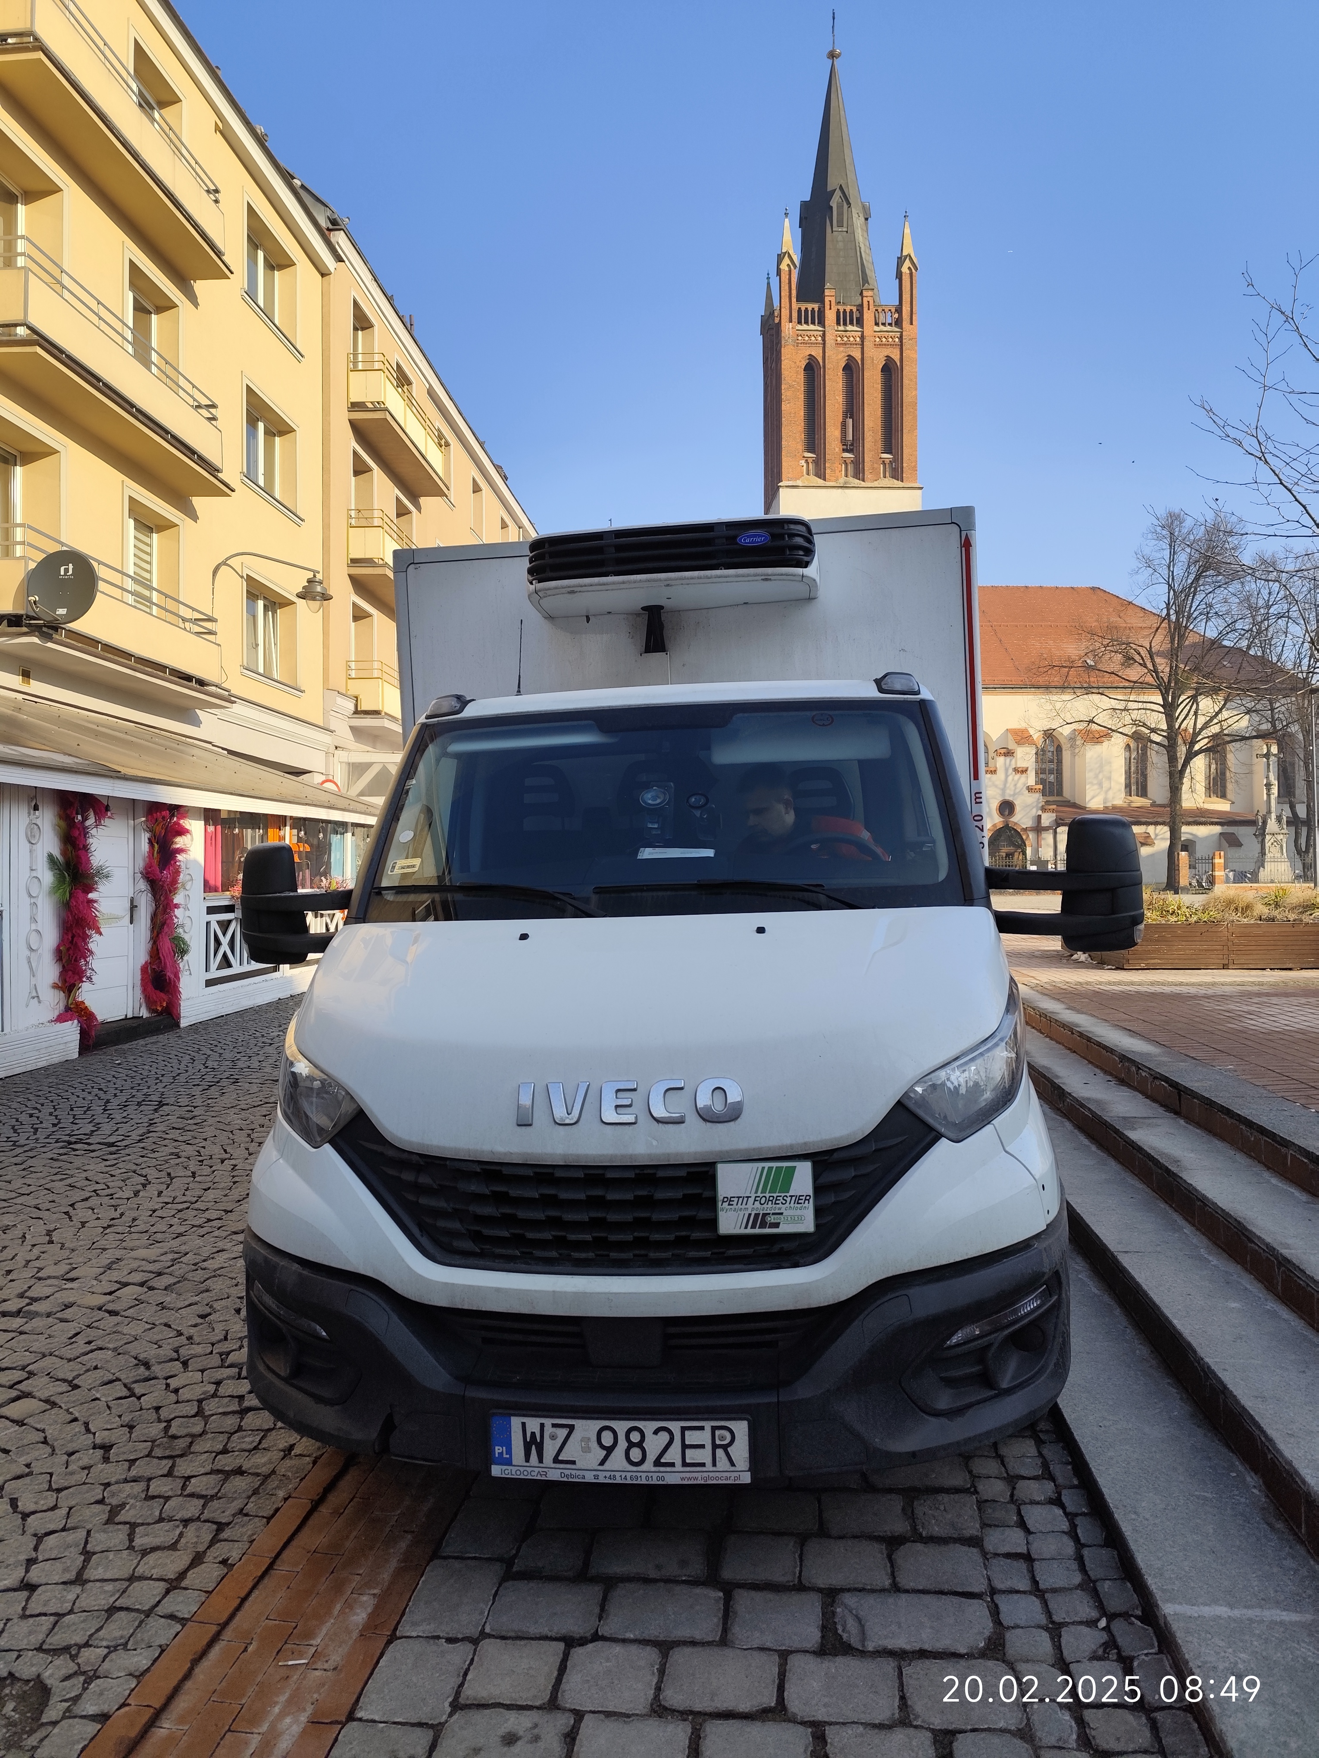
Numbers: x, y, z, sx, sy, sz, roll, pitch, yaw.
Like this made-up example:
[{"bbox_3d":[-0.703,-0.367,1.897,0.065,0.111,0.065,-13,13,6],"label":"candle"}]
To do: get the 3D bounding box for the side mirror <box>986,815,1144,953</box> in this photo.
[{"bbox_3d":[1.182,0.017,3.449,0.450,0.400,0.200,-2,1,7],"label":"side mirror"}]

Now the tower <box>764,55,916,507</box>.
[{"bbox_3d":[12.700,-30.200,85.000,10.200,60.500,10.200,0,0,-1],"label":"tower"}]

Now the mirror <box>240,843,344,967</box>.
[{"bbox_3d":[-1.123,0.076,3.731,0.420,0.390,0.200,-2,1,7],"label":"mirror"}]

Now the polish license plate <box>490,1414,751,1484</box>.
[{"bbox_3d":[-0.077,1.150,2.367,0.527,0.128,0.020,-2,1,7],"label":"polish license plate"}]

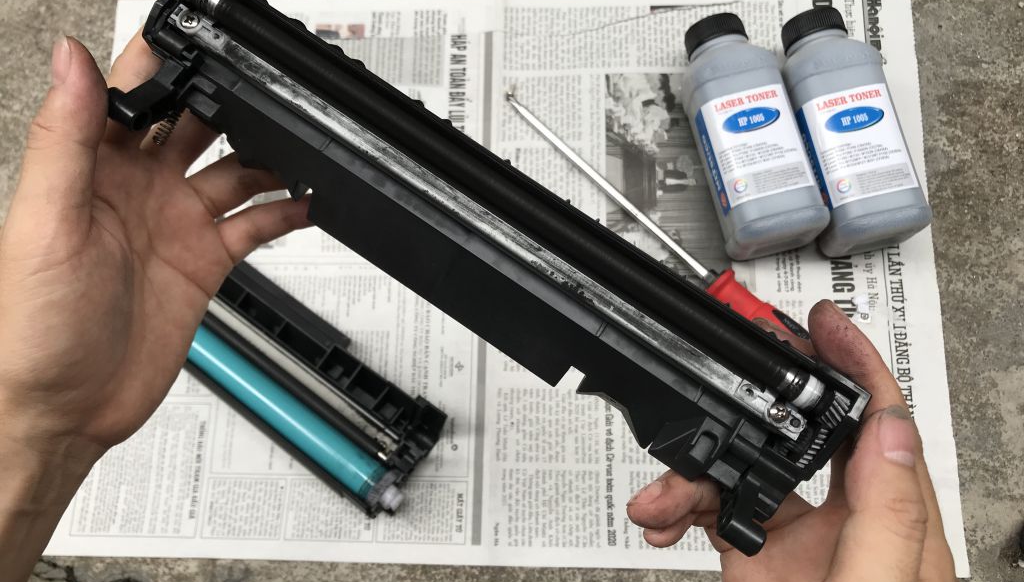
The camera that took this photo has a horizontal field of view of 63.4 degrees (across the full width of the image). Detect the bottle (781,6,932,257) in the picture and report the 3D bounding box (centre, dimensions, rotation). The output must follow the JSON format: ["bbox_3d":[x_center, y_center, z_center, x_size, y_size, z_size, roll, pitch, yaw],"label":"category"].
[{"bbox_3d":[0.223,-0.109,0.560,0.058,0.060,0.162,-12,77,1],"label":"bottle"}]

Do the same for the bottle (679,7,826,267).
[{"bbox_3d":[0.158,-0.107,0.563,0.058,0.060,0.162,-13,77,1],"label":"bottle"}]

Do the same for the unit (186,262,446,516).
[{"bbox_3d":[-0.171,0.040,0.561,0.277,0.042,0.084,35,82,10],"label":"unit"}]

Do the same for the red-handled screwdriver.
[{"bbox_3d":[0.108,-0.038,0.571,0.031,0.031,0.317,-44,76,-6],"label":"red-handled screwdriver"}]

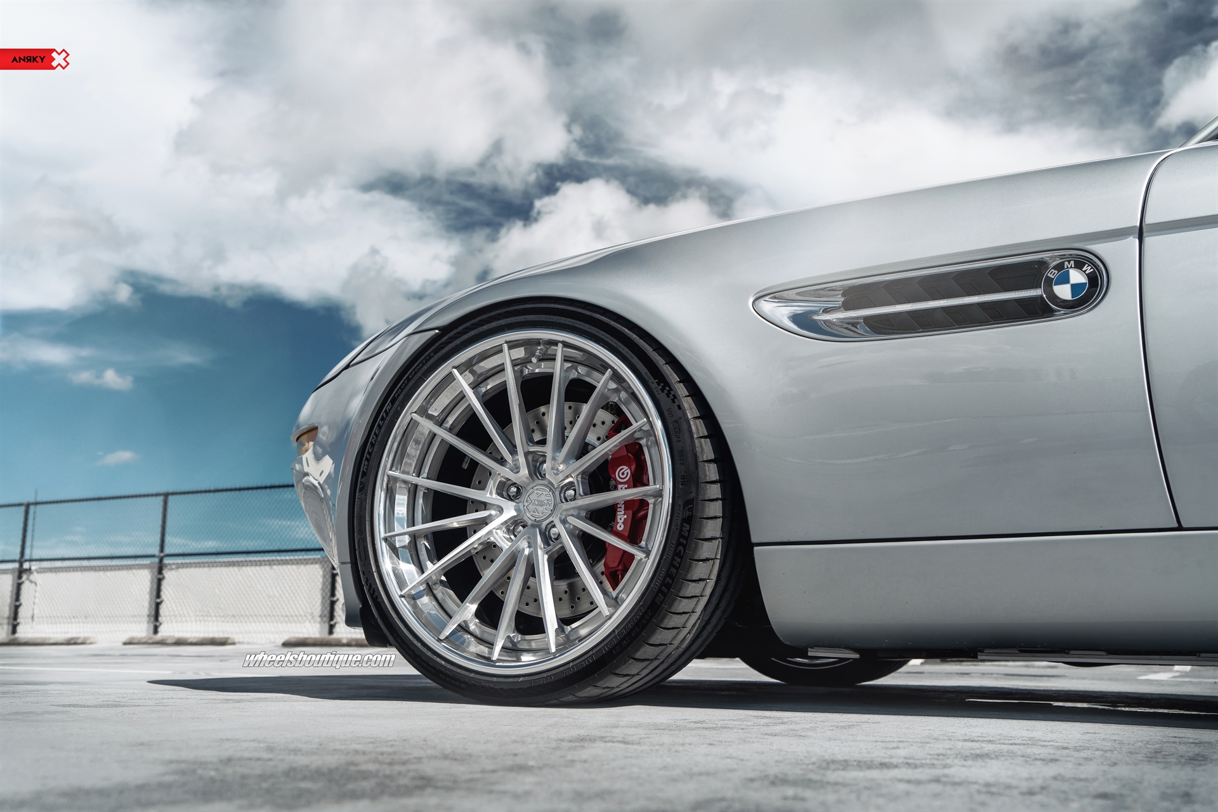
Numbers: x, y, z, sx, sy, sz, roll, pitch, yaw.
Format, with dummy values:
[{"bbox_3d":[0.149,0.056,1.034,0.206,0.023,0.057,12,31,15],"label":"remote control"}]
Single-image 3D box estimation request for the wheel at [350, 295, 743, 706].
[{"bbox_3d":[-0.102,0.165,1.992,0.686,0.680,0.260,-6,-14,27],"label":"wheel"}]

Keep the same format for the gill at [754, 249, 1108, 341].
[{"bbox_3d":[0.442,-0.141,1.635,0.495,0.105,0.040,-6,-14,27],"label":"gill"}]

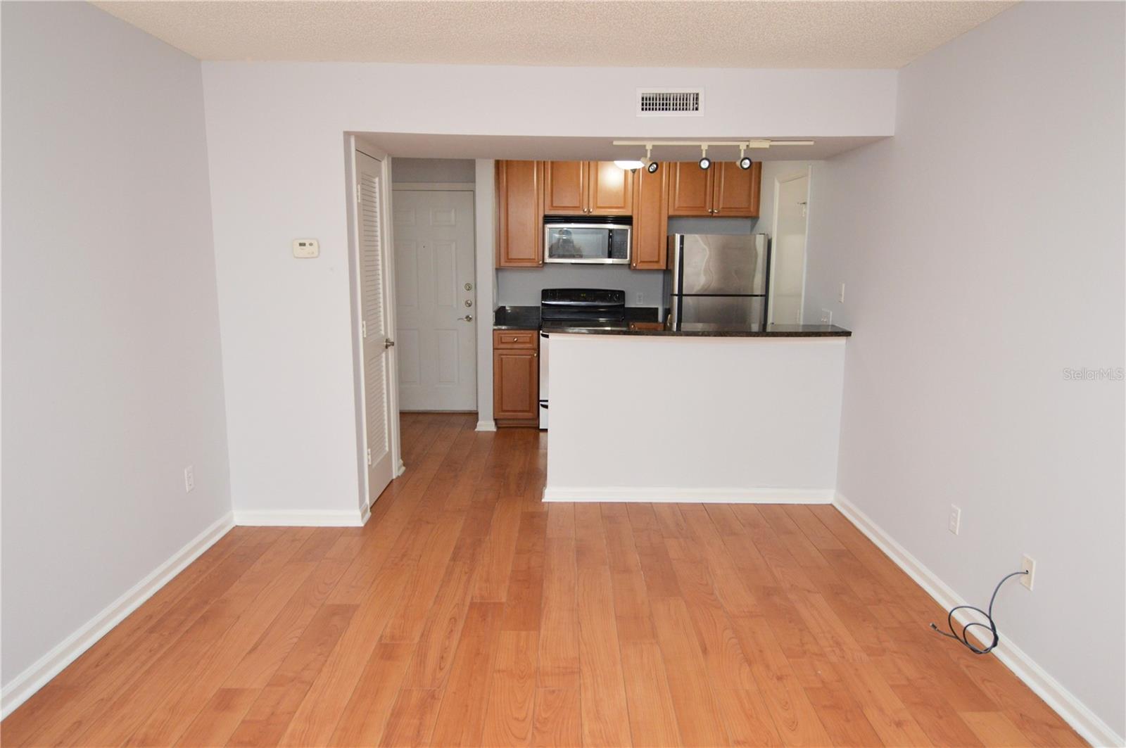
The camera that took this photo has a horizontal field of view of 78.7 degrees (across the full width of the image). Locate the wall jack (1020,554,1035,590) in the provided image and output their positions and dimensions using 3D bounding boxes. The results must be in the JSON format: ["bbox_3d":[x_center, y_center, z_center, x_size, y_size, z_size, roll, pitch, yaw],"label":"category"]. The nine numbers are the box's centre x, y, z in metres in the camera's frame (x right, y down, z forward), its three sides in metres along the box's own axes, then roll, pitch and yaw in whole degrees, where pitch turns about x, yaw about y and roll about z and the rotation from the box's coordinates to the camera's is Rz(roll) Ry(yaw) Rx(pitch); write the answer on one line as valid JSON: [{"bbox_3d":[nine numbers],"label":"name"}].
[{"bbox_3d":[1.653,0.706,2.442,0.008,0.114,0.070,0,10,0],"label":"wall jack"}]

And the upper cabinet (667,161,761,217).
[{"bbox_3d":[1.308,-1.655,6.044,0.784,0.560,0.320,0,10,0],"label":"upper cabinet"}]

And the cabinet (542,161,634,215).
[{"bbox_3d":[0.223,-1.668,6.039,0.759,0.560,0.320,0,10,0],"label":"cabinet"}]

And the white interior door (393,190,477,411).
[{"bbox_3d":[-1.256,-0.640,6.362,0.912,2.035,0.045,1,10,0],"label":"white interior door"}]

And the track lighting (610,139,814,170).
[{"bbox_3d":[0.791,-1.145,3.616,1.045,0.165,0.120,1,10,0],"label":"track lighting"}]

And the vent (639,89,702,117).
[{"bbox_3d":[0.537,-1.351,3.421,0.335,0.135,0.022,1,10,0],"label":"vent"}]

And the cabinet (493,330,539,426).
[{"bbox_3d":[-0.400,0.003,6.172,0.381,0.866,0.603,0,10,0],"label":"cabinet"}]

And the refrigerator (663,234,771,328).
[{"bbox_3d":[1.258,-0.357,5.991,0.763,1.658,0.730,1,10,0],"label":"refrigerator"}]

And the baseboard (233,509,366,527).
[{"bbox_3d":[-1.456,0.794,3.798,0.710,0.096,0.018,1,10,0],"label":"baseboard"}]

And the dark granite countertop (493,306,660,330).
[{"bbox_3d":[0.152,-0.484,6.027,1.470,0.147,0.660,1,10,0],"label":"dark granite countertop"}]

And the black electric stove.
[{"bbox_3d":[0.189,-0.145,6.081,0.757,1.190,0.670,1,10,0],"label":"black electric stove"}]

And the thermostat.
[{"bbox_3d":[-1.322,-0.645,3.544,0.138,0.100,0.030,0,10,0],"label":"thermostat"}]

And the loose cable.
[{"bbox_3d":[1.579,0.871,2.622,0.130,0.400,0.340,1,10,0],"label":"loose cable"}]

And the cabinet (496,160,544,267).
[{"bbox_3d":[-0.367,-1.463,6.022,0.405,1.040,0.335,1,10,0],"label":"cabinet"}]

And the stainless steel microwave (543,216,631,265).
[{"bbox_3d":[0.218,-1.183,6.092,0.759,0.407,0.380,0,10,0],"label":"stainless steel microwave"}]

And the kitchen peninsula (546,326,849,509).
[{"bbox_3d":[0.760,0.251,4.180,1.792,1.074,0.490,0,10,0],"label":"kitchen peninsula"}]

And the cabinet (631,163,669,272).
[{"bbox_3d":[0.758,-1.440,6.080,0.312,1.020,0.320,0,10,0],"label":"cabinet"}]

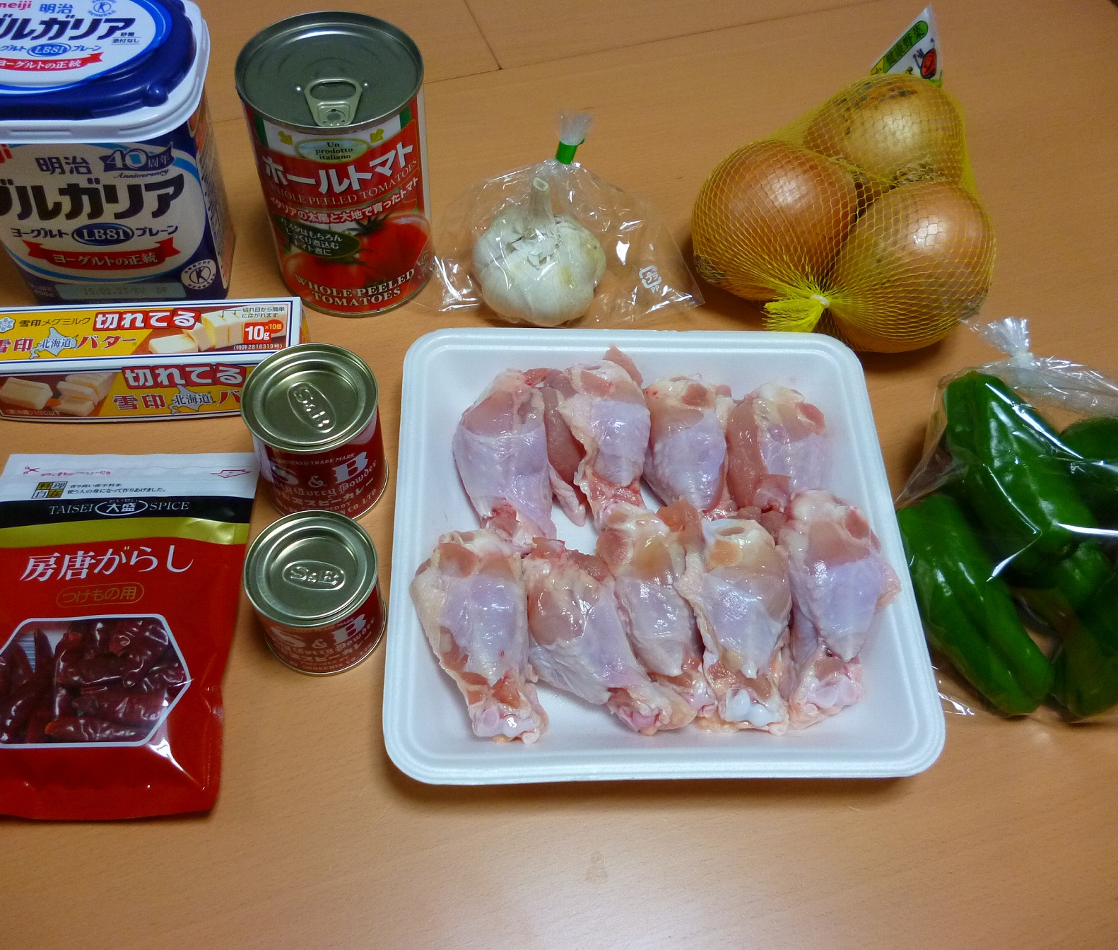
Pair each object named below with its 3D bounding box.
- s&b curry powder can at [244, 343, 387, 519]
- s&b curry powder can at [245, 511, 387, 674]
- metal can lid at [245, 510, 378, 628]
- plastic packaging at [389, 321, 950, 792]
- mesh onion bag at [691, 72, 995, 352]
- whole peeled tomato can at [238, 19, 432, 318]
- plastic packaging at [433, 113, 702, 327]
[{"bbox_3d":[-0.099,-0.015,0.423,0.052,0.057,0.052,2,57,-2],"label":"s&b curry powder can"},{"bbox_3d":[-0.092,0.045,0.393,0.048,0.044,0.048,2,57,-2],"label":"s&b curry powder can"},{"bbox_3d":[-0.091,0.035,0.377,0.048,0.006,0.048,2,57,-2],"label":"metal can lid"},{"bbox_3d":[0.036,0.026,0.422,0.202,0.029,0.203,0,57,-3],"label":"plastic packaging"},{"bbox_3d":[0.137,-0.137,0.506,0.141,0.076,0.157,6,57,0],"label":"mesh onion bag"},{"bbox_3d":[-0.097,-0.139,0.471,0.076,0.112,0.076,2,57,-2],"label":"whole peeled tomato can"},{"bbox_3d":[0.005,-0.120,0.477,0.131,0.093,0.081,2,57,-2],"label":"plastic packaging"}]

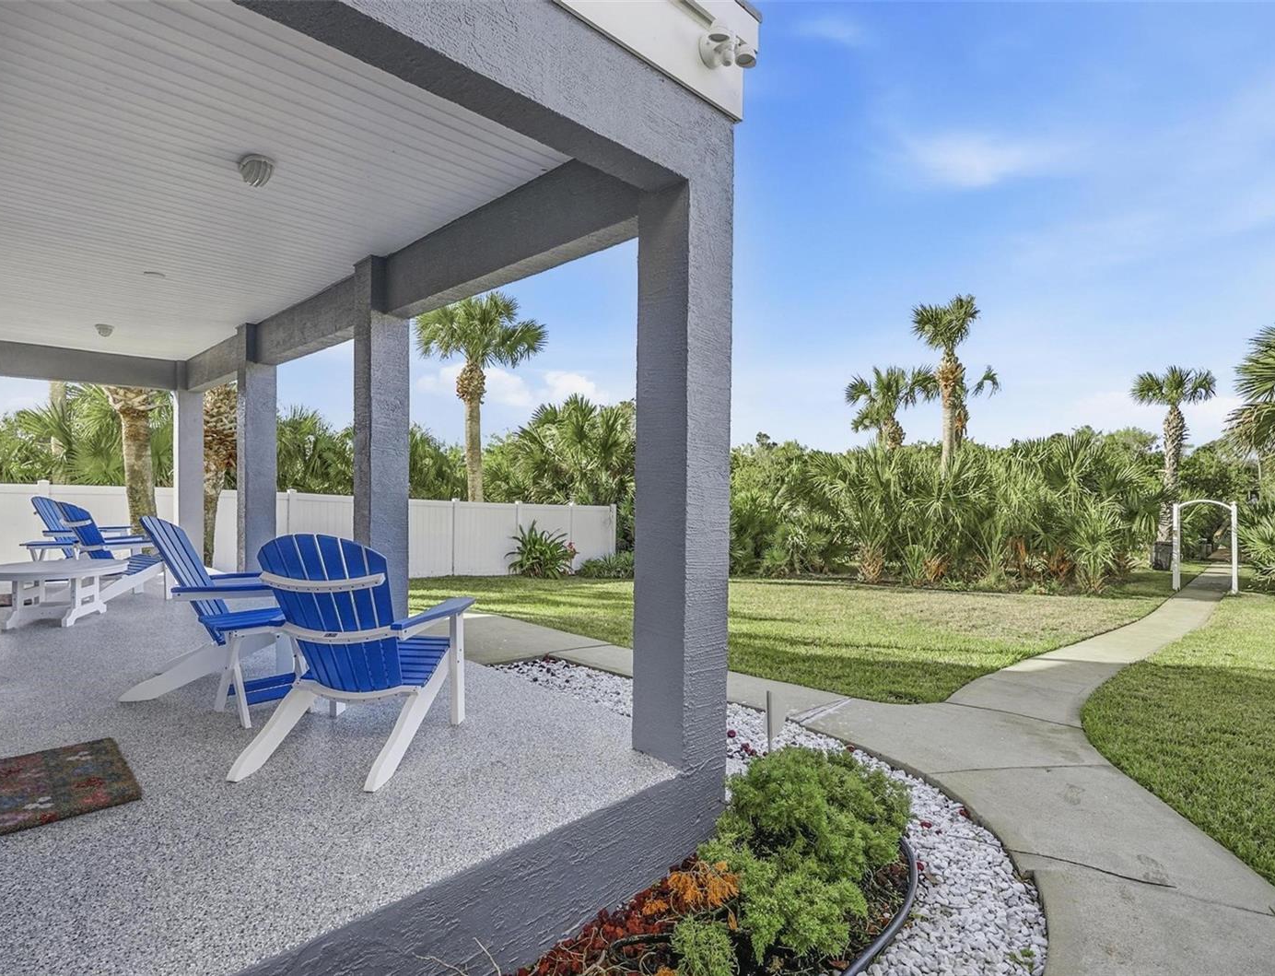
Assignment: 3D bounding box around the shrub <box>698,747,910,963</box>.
[{"bbox_3d":[0.636,1.248,2.442,0.820,0.470,0.820,1,1,11],"label":"shrub"}]

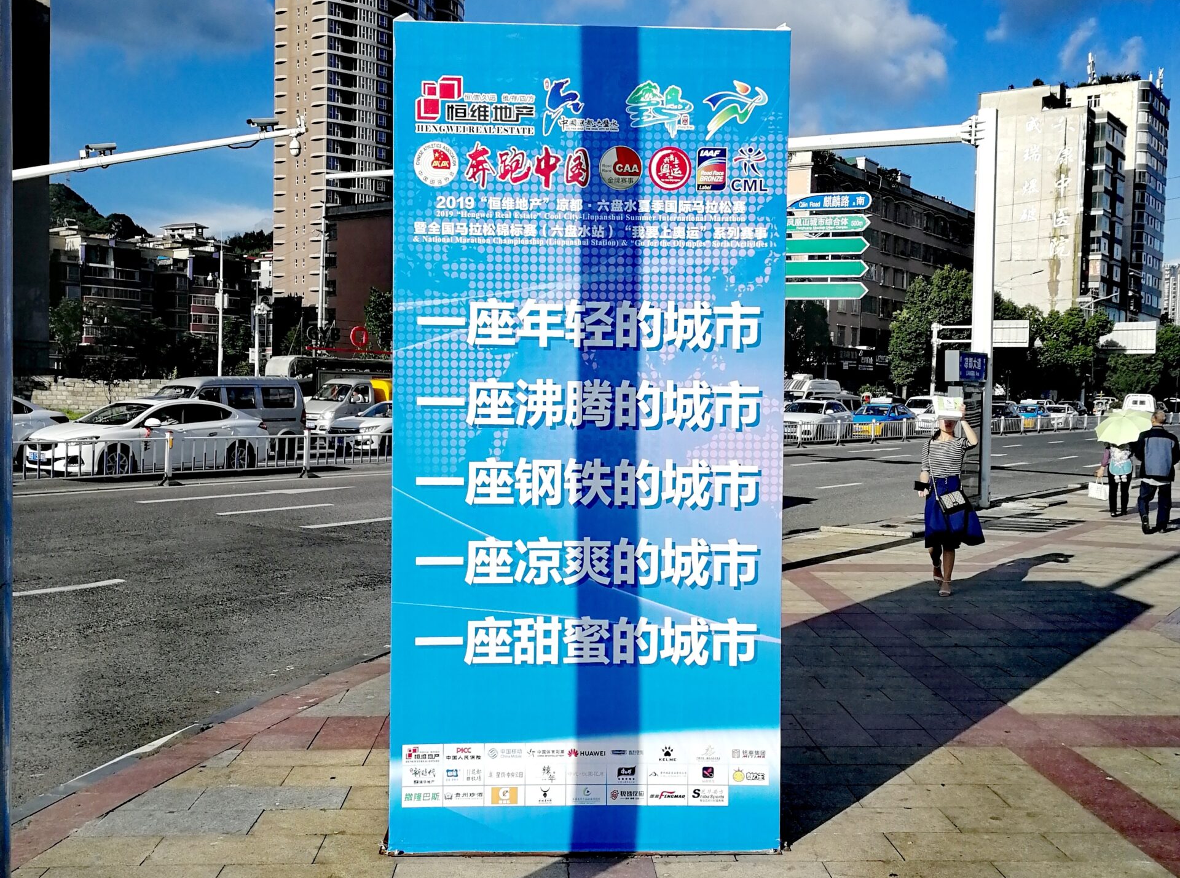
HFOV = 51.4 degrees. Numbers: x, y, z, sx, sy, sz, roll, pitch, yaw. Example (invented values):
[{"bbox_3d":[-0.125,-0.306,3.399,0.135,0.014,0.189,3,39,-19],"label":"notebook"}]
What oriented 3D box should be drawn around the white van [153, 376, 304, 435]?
[{"bbox_3d":[-9.035,-0.453,28.803,1.720,1.980,4.600,2,3,36],"label":"white van"}]

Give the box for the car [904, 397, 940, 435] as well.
[{"bbox_3d":[17.550,-1.145,61.822,1.800,1.600,4.500,2,3,36],"label":"car"}]

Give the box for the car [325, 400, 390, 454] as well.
[{"bbox_3d":[-4.971,-0.383,34.288,1.820,1.540,4.400,2,3,36],"label":"car"}]

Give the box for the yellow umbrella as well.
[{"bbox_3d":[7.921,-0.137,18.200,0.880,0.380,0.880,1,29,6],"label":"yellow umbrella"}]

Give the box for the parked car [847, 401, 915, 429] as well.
[{"bbox_3d":[12.987,-0.860,54.080,1.720,1.480,4.450,2,3,36],"label":"parked car"}]

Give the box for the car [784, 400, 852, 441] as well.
[{"bbox_3d":[9.112,-0.773,49.177,1.850,1.570,4.600,2,3,36],"label":"car"}]

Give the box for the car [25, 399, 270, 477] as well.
[{"bbox_3d":[-8.792,-0.052,25.044,1.800,1.450,4.550,2,3,36],"label":"car"}]

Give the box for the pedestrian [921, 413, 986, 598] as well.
[{"bbox_3d":[3.268,0.539,11.097,0.530,1.620,0.420,1,2,16],"label":"pedestrian"}]

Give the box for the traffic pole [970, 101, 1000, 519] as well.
[{"bbox_3d":[6.398,-2.129,19.833,0.380,6.400,0.380,2,3,36],"label":"traffic pole"}]

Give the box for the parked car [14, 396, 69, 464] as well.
[{"bbox_3d":[-13.582,-0.151,25.640,1.820,1.500,4.600,2,3,36],"label":"parked car"}]

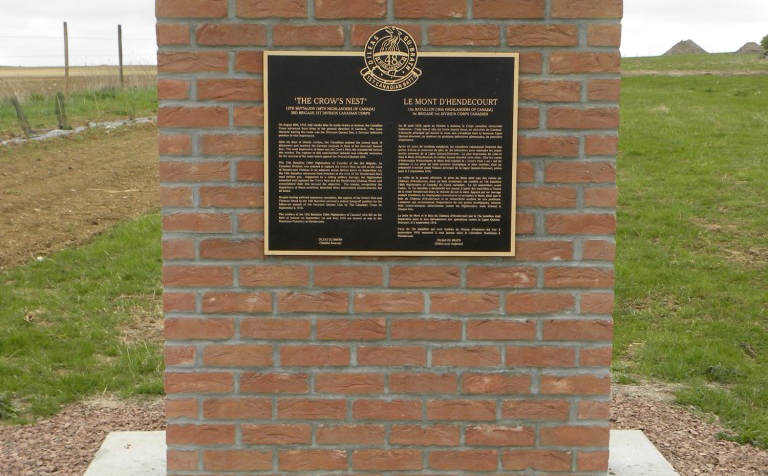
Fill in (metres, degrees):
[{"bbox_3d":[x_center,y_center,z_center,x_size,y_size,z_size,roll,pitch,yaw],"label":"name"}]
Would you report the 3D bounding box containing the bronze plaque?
[{"bbox_3d":[0.020,-0.266,4.047,0.755,0.649,0.025,0,9,-1],"label":"bronze plaque"}]

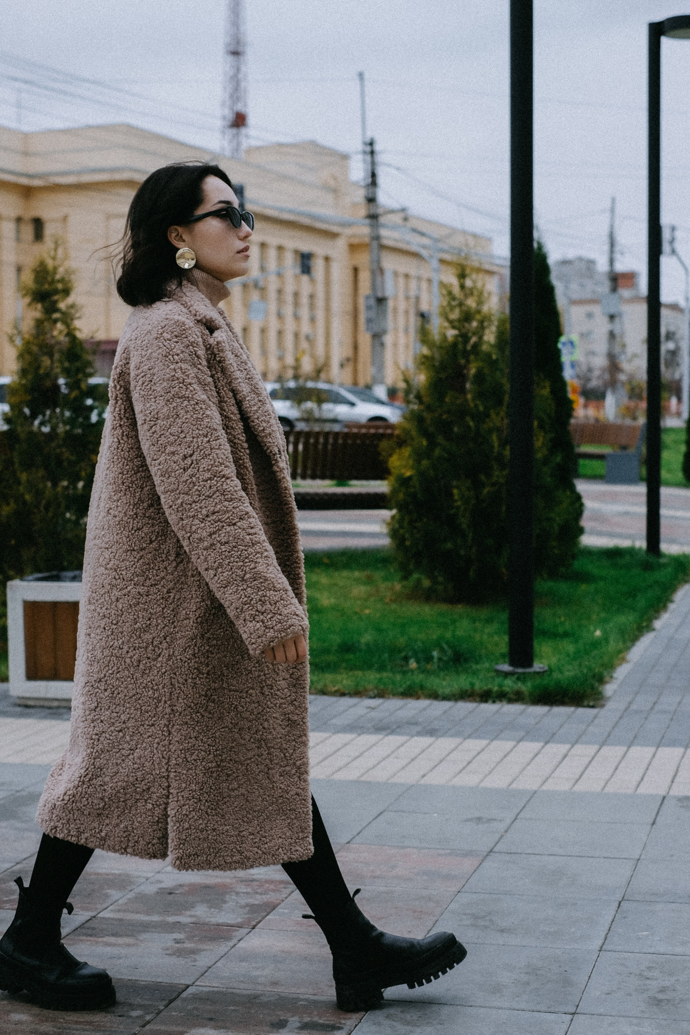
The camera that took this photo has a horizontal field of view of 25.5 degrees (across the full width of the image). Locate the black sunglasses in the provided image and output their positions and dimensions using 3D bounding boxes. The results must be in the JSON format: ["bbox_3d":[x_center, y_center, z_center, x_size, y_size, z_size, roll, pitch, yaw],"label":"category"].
[{"bbox_3d":[-0.258,-0.584,3.015,0.135,0.048,0.142,-12,-2,23],"label":"black sunglasses"}]

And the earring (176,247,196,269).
[{"bbox_3d":[-0.308,-0.503,2.955,0.041,0.042,0.008,0,3,12],"label":"earring"}]

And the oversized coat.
[{"bbox_3d":[-0.347,0.095,3.070,0.530,1.150,0.480,0,3,17],"label":"oversized coat"}]

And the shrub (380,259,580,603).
[{"bbox_3d":[0.992,-0.673,10.933,1.370,2.420,1.270,-1,3,0],"label":"shrub"}]

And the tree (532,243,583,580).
[{"bbox_3d":[1.528,-0.885,12.125,0.750,2.700,0.750,-1,3,0],"label":"tree"}]

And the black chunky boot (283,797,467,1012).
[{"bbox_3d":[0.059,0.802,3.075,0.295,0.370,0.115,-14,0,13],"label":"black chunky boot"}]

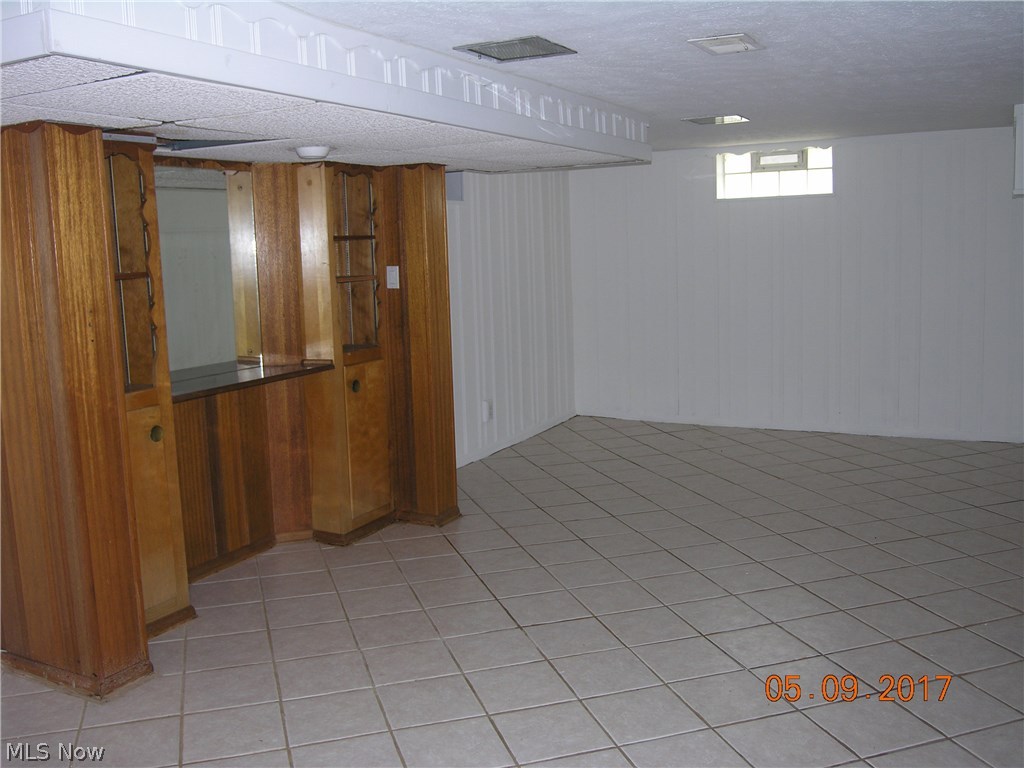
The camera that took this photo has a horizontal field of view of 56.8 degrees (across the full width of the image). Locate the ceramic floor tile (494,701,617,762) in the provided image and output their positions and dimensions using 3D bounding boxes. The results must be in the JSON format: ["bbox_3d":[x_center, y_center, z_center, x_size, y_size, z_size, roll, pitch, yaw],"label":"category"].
[{"bbox_3d":[0.120,1.062,2.886,0.304,0.010,0.304,-4,9,-17],"label":"ceramic floor tile"}]

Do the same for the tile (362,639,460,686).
[{"bbox_3d":[-0.359,0.992,3.367,0.303,0.010,0.303,-4,9,-17],"label":"tile"}]

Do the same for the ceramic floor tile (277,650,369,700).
[{"bbox_3d":[-0.653,1.006,3.267,0.302,0.010,0.302,-4,9,-17],"label":"ceramic floor tile"}]

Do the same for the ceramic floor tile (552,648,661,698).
[{"bbox_3d":[0.323,0.999,3.271,0.302,0.010,0.302,-4,9,-17],"label":"ceramic floor tile"}]

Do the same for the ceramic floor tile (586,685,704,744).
[{"bbox_3d":[0.410,1.034,2.955,0.302,0.010,0.302,-4,9,-17],"label":"ceramic floor tile"}]

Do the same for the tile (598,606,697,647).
[{"bbox_3d":[0.522,0.932,3.636,0.303,0.010,0.303,-4,9,-17],"label":"tile"}]

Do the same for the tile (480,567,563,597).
[{"bbox_3d":[0.039,0.873,4.149,0.302,0.010,0.302,-4,9,-17],"label":"tile"}]

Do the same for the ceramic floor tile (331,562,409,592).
[{"bbox_3d":[-0.650,0.865,4.230,0.302,0.010,0.302,-4,9,-17],"label":"ceramic floor tile"}]

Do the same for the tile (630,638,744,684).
[{"bbox_3d":[0.617,0.980,3.360,0.304,0.010,0.304,-4,9,-17],"label":"tile"}]

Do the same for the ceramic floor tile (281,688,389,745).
[{"bbox_3d":[-0.564,1.058,3.006,0.302,0.010,0.302,-4,9,-17],"label":"ceramic floor tile"}]

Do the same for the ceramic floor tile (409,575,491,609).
[{"bbox_3d":[-0.256,0.893,4.057,0.302,0.010,0.302,-4,9,-17],"label":"ceramic floor tile"}]

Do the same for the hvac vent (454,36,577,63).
[{"bbox_3d":[0.017,-1.229,3.498,0.350,0.020,0.350,4,10,29],"label":"hvac vent"}]

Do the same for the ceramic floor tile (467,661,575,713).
[{"bbox_3d":[0.025,1.013,3.155,0.302,0.010,0.302,-4,9,-17],"label":"ceramic floor tile"}]

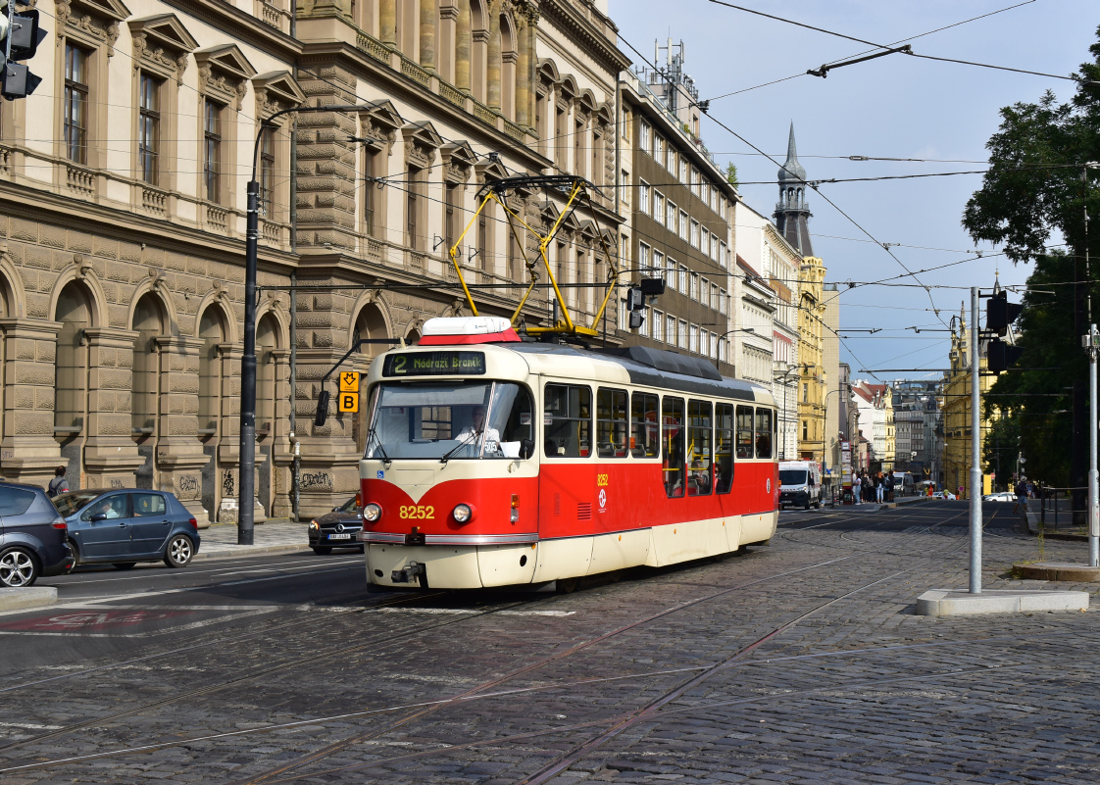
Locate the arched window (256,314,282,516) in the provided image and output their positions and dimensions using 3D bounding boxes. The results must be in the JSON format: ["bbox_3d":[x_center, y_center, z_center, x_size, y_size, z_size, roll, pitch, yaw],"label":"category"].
[{"bbox_3d":[-8.892,0.710,52.500,0.450,6.300,1.950,0,-2,16],"label":"arched window"}]

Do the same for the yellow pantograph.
[{"bbox_3d":[-0.157,-1.900,23.250,1.900,2.230,2.900,0,-2,21],"label":"yellow pantograph"}]

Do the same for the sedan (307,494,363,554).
[{"bbox_3d":[-3.180,2.660,35.900,1.850,1.440,4.700,-1,-2,24],"label":"sedan"}]

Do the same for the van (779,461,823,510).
[{"bbox_3d":[12.500,4.680,85.300,2.100,2.500,5.700,0,-2,15],"label":"van"}]

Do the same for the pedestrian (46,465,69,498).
[{"bbox_3d":[-10.910,2.490,37.000,0.520,1.740,0.420,0,-2,20],"label":"pedestrian"}]

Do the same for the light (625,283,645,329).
[{"bbox_3d":[1.796,-1.745,34.500,0.380,0.880,0.420,2,-2,-38],"label":"light"}]

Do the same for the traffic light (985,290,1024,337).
[{"bbox_3d":[5.471,-0.949,20.050,0.420,0.540,0.450,0,-2,8],"label":"traffic light"}]

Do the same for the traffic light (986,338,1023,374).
[{"bbox_3d":[5.471,-0.430,20.050,0.420,0.420,0.360,0,-2,8],"label":"traffic light"}]

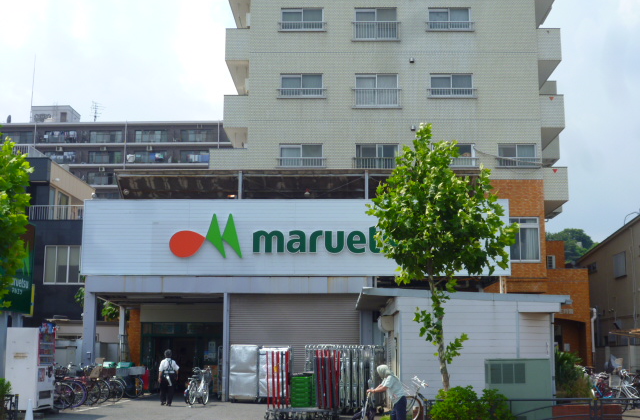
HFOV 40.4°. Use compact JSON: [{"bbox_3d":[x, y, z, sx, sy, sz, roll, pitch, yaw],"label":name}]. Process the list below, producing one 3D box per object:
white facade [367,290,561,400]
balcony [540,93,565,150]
[{"bbox_3d":[3.368,3.539,21.308,4.770,3.000,3.200,0,-9,2],"label":"white facade"},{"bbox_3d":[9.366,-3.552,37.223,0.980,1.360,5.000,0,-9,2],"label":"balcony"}]

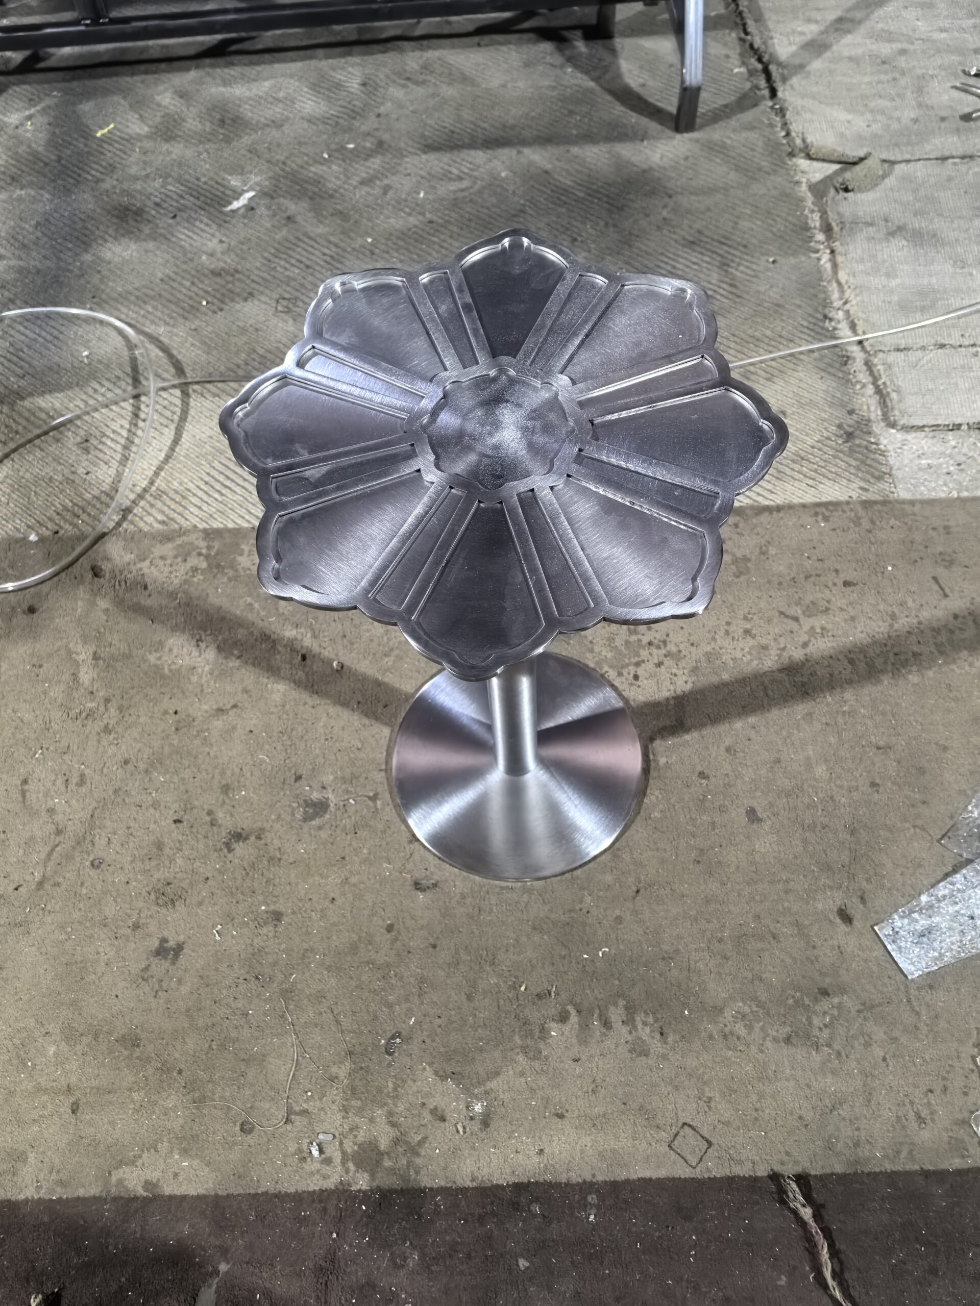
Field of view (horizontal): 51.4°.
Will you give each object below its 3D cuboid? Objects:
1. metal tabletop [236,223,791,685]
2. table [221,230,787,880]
[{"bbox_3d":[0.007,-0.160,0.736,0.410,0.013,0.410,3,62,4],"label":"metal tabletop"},{"bbox_3d":[0.020,-0.015,1.007,0.410,0.628,0.410,3,62,4],"label":"table"}]

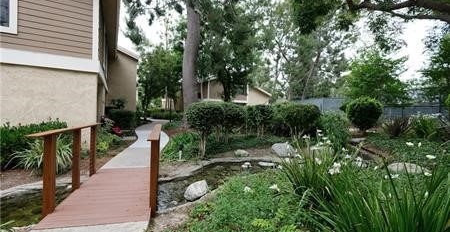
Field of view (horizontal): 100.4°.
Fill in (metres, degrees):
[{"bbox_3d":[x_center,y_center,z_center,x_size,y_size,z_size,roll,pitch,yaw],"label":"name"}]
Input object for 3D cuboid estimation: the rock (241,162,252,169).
[{"bbox_3d":[0.596,1.373,5.200,0.320,0.160,0.250,0,0,0],"label":"rock"}]

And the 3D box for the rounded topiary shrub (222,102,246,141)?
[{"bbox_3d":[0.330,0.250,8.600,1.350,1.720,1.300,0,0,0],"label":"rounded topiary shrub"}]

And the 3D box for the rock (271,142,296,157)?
[{"bbox_3d":[1.903,1.090,6.100,0.820,0.430,0.600,0,0,0],"label":"rock"}]

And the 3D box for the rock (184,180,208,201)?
[{"bbox_3d":[-0.555,1.420,3.630,0.440,0.310,0.340,0,0,0],"label":"rock"}]

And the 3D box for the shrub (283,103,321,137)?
[{"bbox_3d":[3.850,0.180,9.500,1.850,1.720,1.750,0,0,0],"label":"shrub"}]

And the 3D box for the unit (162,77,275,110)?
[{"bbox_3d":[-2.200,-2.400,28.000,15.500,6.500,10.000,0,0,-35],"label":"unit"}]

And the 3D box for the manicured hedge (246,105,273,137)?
[{"bbox_3d":[1.490,0.194,8.100,1.120,1.380,1.050,0,0,0],"label":"manicured hedge"}]

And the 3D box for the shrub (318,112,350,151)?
[{"bbox_3d":[4.030,0.520,6.900,1.150,1.400,1.150,0,-1,0],"label":"shrub"}]

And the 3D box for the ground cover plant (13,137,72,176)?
[{"bbox_3d":[-4.208,0.860,4.300,1.100,0.760,1.000,0,0,0],"label":"ground cover plant"}]

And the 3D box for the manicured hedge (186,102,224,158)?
[{"bbox_3d":[-0.624,0.400,6.000,1.180,1.760,1.150,0,0,0],"label":"manicured hedge"}]

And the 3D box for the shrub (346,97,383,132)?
[{"bbox_3d":[8.600,-0.150,11.600,1.950,2.080,1.900,0,0,0],"label":"shrub"}]

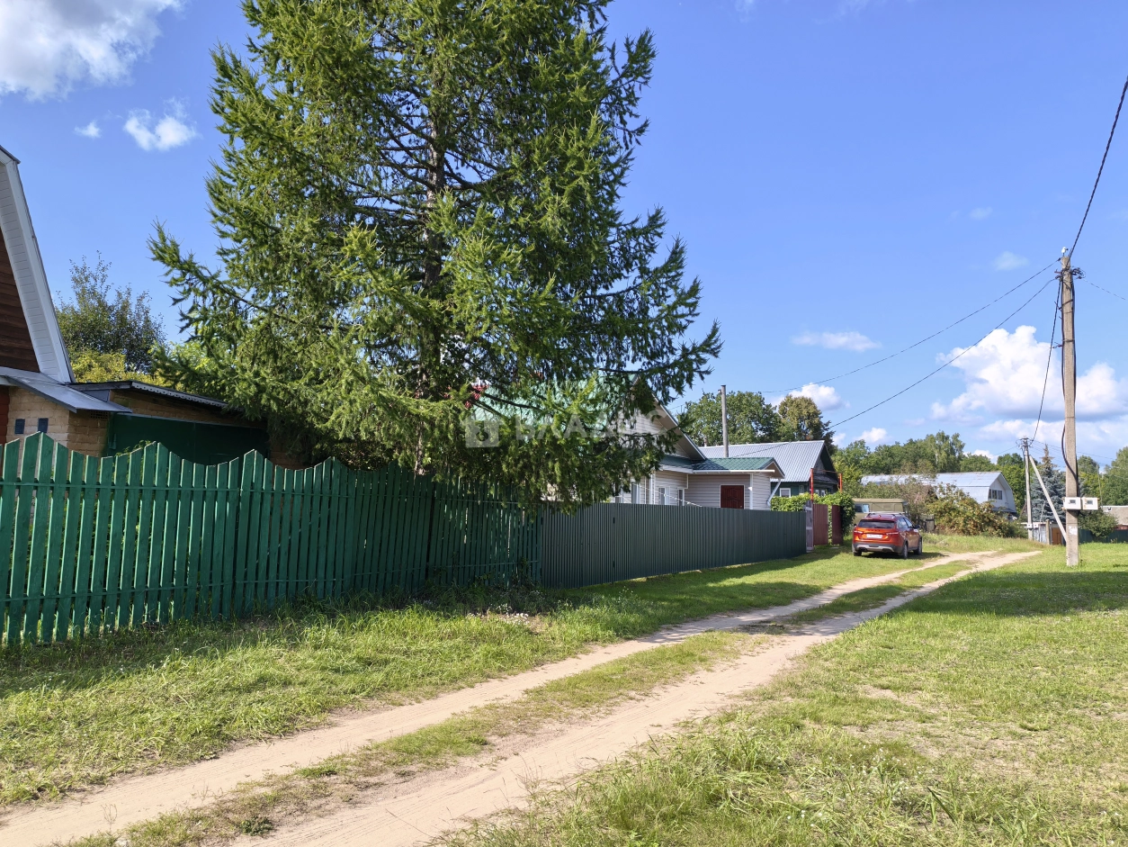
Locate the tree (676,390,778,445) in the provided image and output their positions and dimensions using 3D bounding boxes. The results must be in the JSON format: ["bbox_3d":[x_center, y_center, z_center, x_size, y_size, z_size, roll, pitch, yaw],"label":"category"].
[{"bbox_3d":[14.390,3.171,76.605,8.800,12.400,8.500,-3,-7,31],"label":"tree"}]

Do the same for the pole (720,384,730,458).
[{"bbox_3d":[7.231,1.837,39.351,0.270,7.200,0.240,-3,-7,31],"label":"pole"}]

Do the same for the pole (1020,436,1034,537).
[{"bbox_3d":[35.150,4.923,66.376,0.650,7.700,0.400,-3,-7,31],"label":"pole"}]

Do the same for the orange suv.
[{"bbox_3d":[11.600,3.955,31.450,1.820,1.540,4.420,-3,-7,31],"label":"orange suv"}]

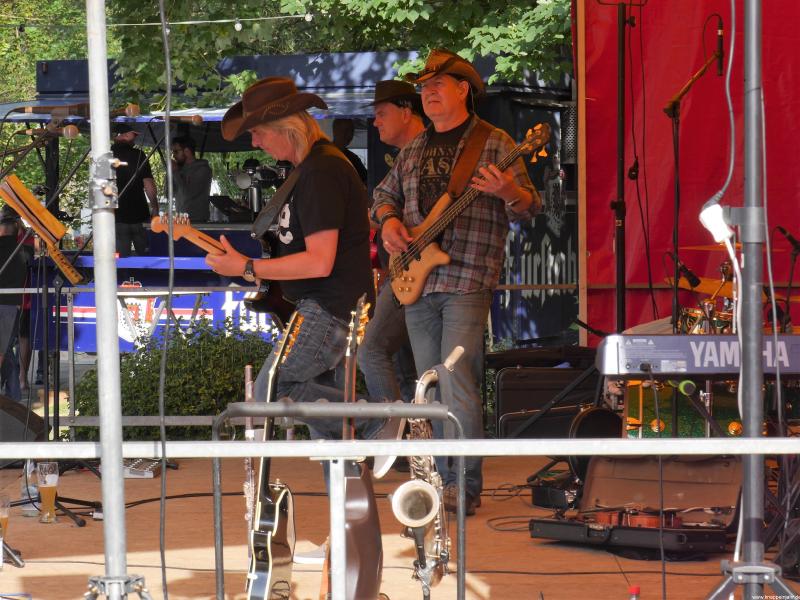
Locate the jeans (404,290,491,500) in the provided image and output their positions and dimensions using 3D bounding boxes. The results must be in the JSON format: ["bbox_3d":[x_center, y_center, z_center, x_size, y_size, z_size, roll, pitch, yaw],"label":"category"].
[{"bbox_3d":[0.189,0.364,7.550,0.370,0.920,0.300,1,2,25],"label":"jeans"}]

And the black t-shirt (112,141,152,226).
[{"bbox_3d":[-2.346,-1.004,16.200,0.490,0.680,0.300,1,2,23],"label":"black t-shirt"}]

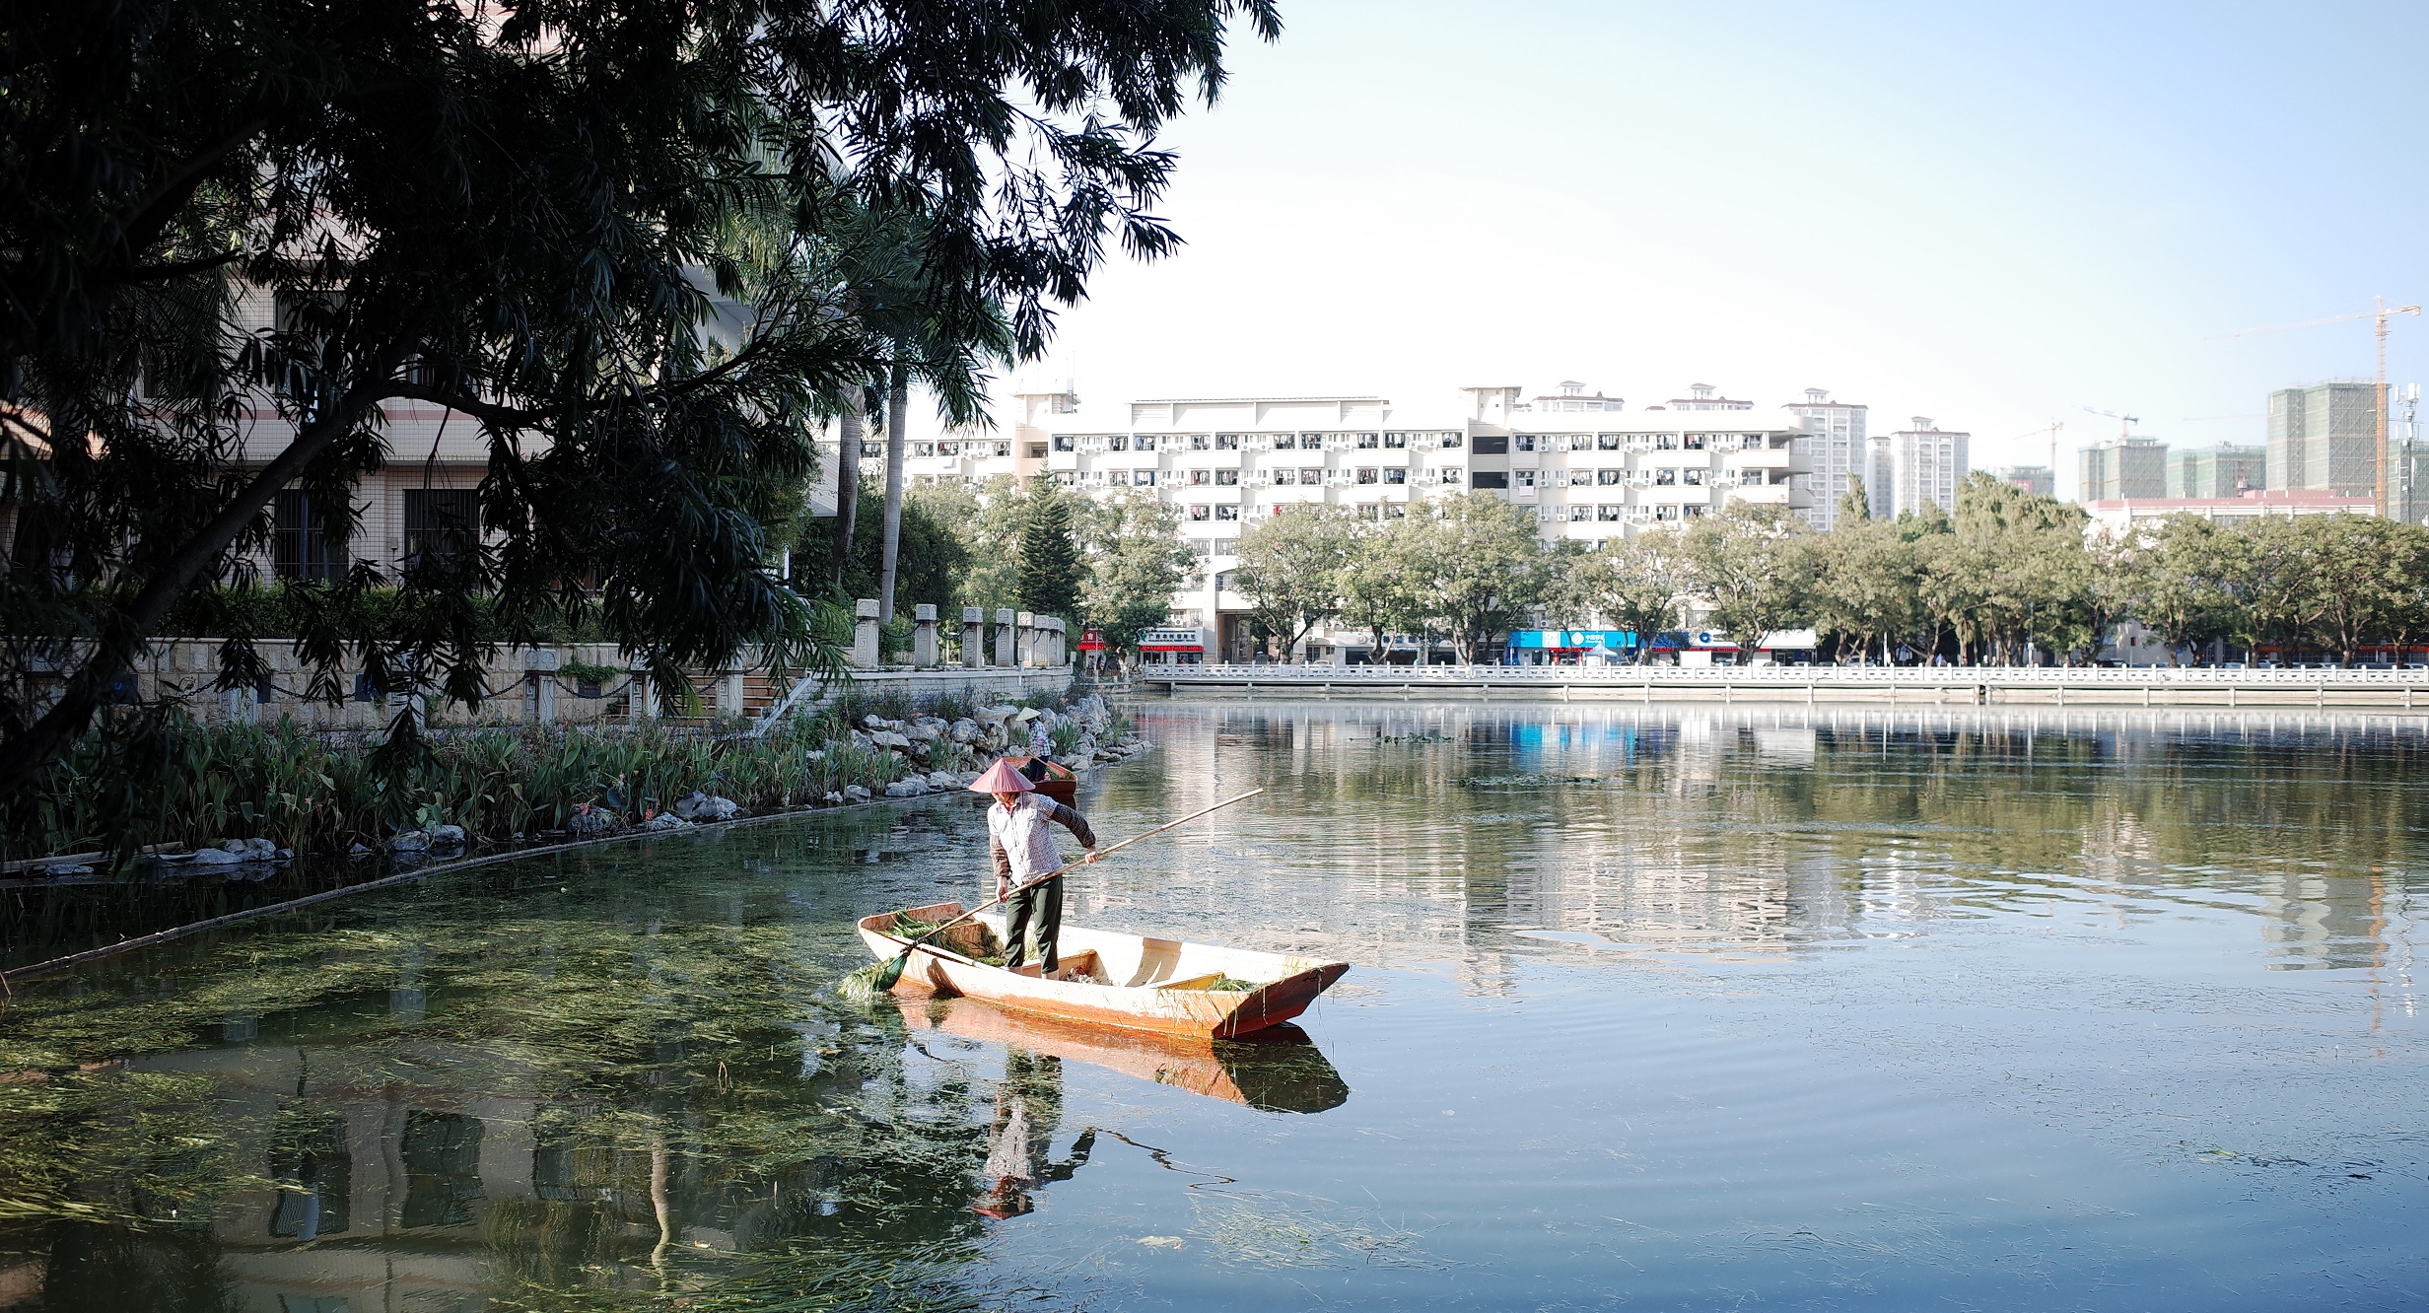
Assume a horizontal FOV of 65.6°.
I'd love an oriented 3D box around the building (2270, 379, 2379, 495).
[{"bbox_3d":[400.000,-44.869,674.000,29.000,101.000,29.000,0,0,0],"label":"building"}]

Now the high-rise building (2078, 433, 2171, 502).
[{"bbox_3d":[403.500,-43.797,839.000,28.000,102.000,28.000,0,0,0],"label":"high-rise building"}]

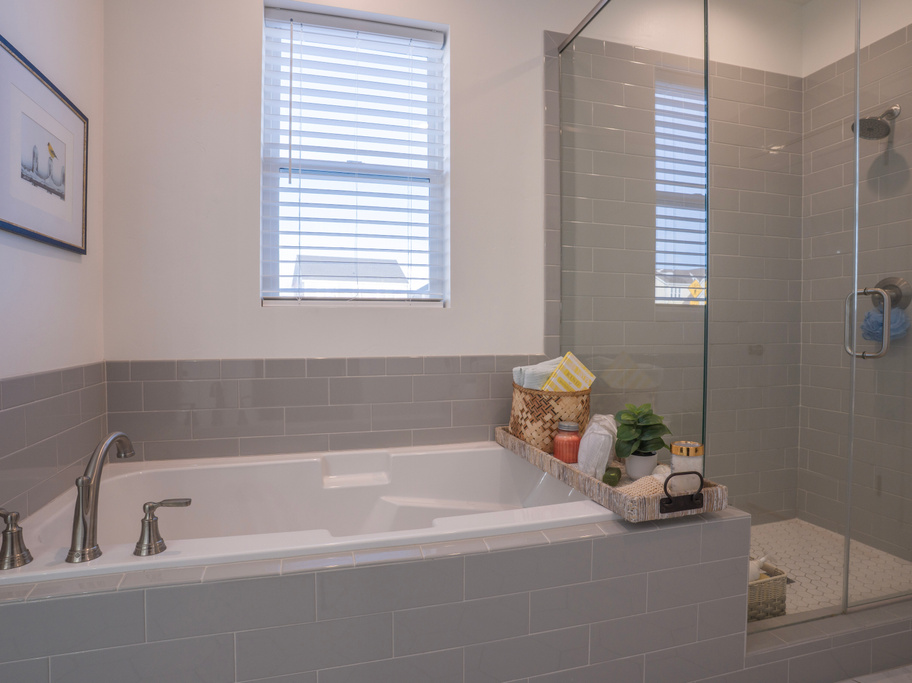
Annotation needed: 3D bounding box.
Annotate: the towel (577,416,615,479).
[{"bbox_3d":[0.434,0.314,1.486,0.080,0.170,0.110,0,2,-17],"label":"towel"}]

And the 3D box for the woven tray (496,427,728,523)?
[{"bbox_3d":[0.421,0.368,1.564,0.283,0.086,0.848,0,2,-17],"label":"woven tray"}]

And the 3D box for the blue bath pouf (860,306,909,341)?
[{"bbox_3d":[1.723,-0.070,1.944,0.145,0.138,0.145,0,2,-15],"label":"blue bath pouf"}]

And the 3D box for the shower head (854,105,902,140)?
[{"bbox_3d":[1.694,-0.879,1.935,0.210,0.165,0.125,0,2,-15],"label":"shower head"}]

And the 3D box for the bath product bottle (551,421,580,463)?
[{"bbox_3d":[0.370,0.335,1.609,0.089,0.122,0.089,0,1,0],"label":"bath product bottle"}]

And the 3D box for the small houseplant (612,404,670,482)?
[{"bbox_3d":[0.554,0.292,1.441,0.155,0.212,0.155,0,2,-17],"label":"small houseplant"}]

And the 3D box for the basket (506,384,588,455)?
[{"bbox_3d":[0.349,0.279,1.819,0.255,0.224,0.255,0,2,-17],"label":"basket"}]

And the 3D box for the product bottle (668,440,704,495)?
[{"bbox_3d":[0.626,0.341,1.318,0.088,0.124,0.088,0,2,-17],"label":"product bottle"}]

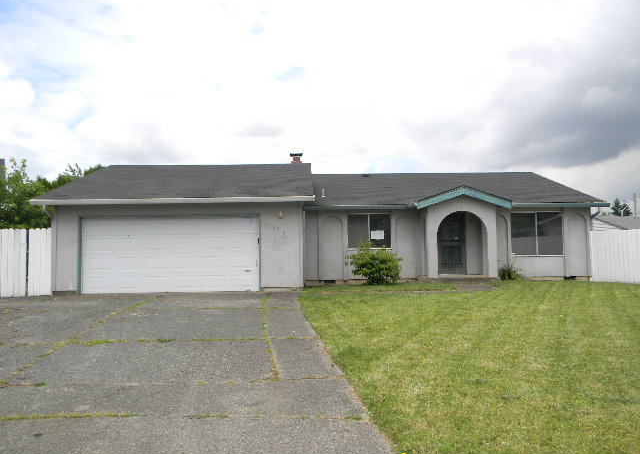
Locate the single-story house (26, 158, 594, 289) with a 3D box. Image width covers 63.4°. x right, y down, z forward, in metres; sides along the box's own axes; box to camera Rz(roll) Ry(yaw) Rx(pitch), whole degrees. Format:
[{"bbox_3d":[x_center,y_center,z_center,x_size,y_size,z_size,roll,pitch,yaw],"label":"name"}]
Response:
[{"bbox_3d":[0.851,-0.337,20.374,17.580,4.600,12.500,-1,-2,-2],"label":"single-story house"}]

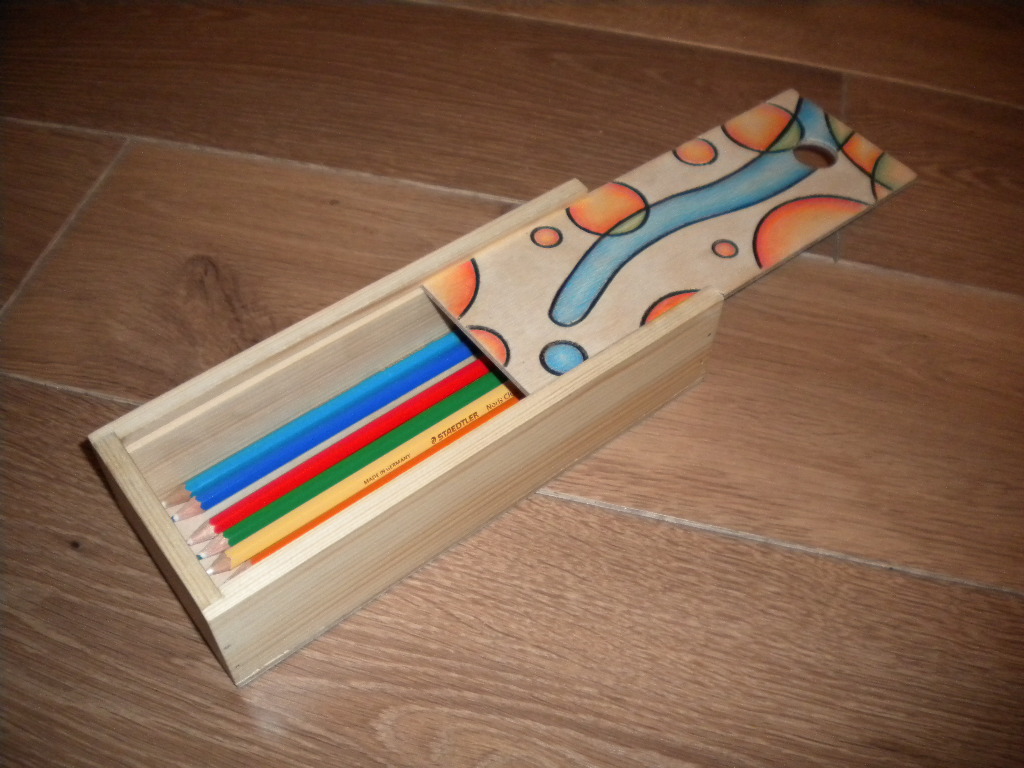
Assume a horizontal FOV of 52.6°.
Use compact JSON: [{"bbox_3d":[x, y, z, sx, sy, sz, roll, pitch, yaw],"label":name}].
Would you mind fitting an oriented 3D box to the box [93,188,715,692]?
[{"bbox_3d":[-0.031,0.007,0.381,0.212,0.047,0.085,-31,58,-23],"label":"box"}]

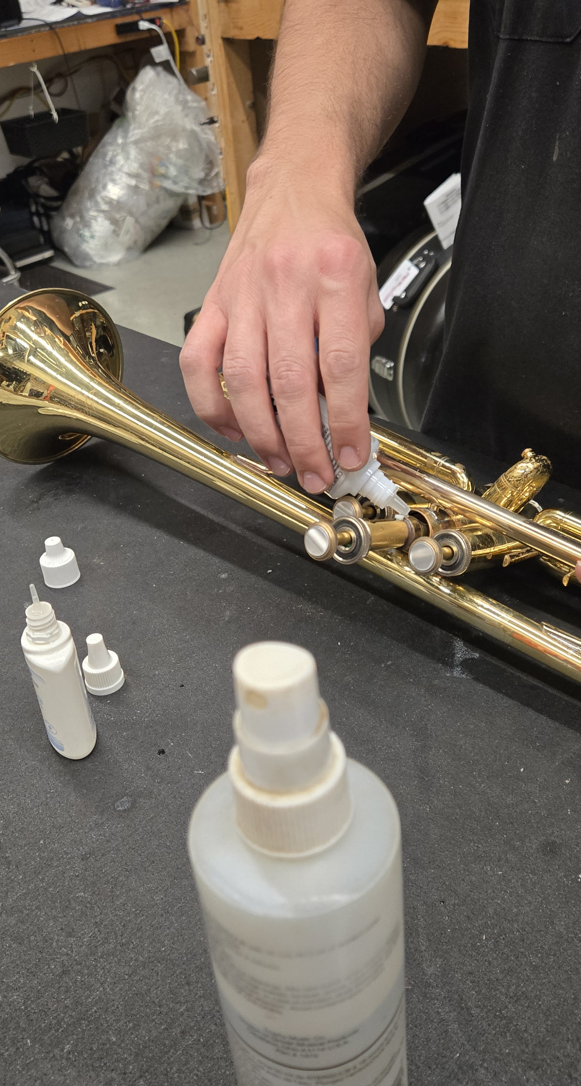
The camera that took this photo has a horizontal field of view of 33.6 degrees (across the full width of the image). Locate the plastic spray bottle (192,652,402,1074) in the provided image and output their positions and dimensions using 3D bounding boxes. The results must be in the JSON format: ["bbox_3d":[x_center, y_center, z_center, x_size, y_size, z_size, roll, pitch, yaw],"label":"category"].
[{"bbox_3d":[0.004,0.101,0.255,0.052,0.179,0.052,-4,33,2],"label":"plastic spray bottle"}]

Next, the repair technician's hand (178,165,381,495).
[{"bbox_3d":[-0.004,-0.111,0.475,0.096,0.085,0.175,-2,63,-1],"label":"repair technician's hand"}]

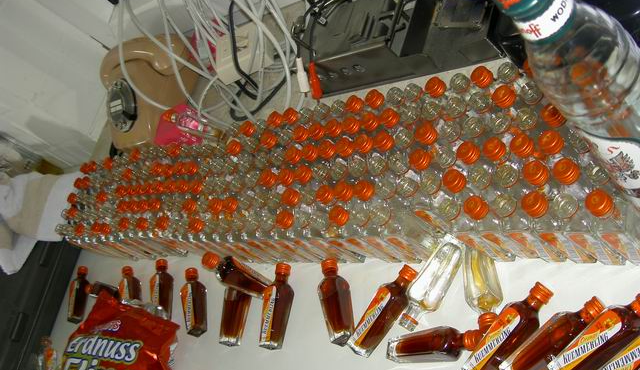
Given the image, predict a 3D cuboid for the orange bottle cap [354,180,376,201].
[{"bbox_3d":[0.042,0.005,0.676,0.018,0.011,0.018,-6,59,44],"label":"orange bottle cap"}]

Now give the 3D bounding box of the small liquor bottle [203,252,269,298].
[{"bbox_3d":[-0.093,0.107,0.848,0.025,0.098,0.025,-47,40,13],"label":"small liquor bottle"}]

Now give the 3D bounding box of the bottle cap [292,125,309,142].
[{"bbox_3d":[-0.019,-0.052,0.741,0.016,0.010,0.016,-26,50,36],"label":"bottle cap"}]

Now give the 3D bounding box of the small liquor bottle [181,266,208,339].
[{"bbox_3d":[-0.156,0.143,0.902,0.024,0.024,0.093,-37,41,21],"label":"small liquor bottle"}]

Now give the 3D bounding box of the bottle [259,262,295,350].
[{"bbox_3d":[-0.047,0.131,0.796,0.024,0.024,0.093,-19,50,37],"label":"bottle"}]

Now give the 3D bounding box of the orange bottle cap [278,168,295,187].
[{"bbox_3d":[-0.035,-0.008,0.757,0.018,0.010,0.018,-26,46,31],"label":"orange bottle cap"}]

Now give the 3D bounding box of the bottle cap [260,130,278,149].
[{"bbox_3d":[-0.054,-0.048,0.776,0.016,0.010,0.016,-26,50,36],"label":"bottle cap"}]

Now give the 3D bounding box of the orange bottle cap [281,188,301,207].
[{"bbox_3d":[-0.029,0.013,0.736,0.018,0.010,0.018,-6,58,43],"label":"orange bottle cap"}]

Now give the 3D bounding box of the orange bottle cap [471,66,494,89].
[{"bbox_3d":[0.154,-0.102,0.683,0.018,0.012,0.018,-6,59,44],"label":"orange bottle cap"}]

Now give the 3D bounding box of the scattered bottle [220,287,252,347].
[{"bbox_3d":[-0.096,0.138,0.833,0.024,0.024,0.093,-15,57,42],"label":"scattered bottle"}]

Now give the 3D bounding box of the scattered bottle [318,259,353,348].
[{"bbox_3d":[0.015,0.116,0.743,0.024,0.024,0.093,-33,43,26],"label":"scattered bottle"}]

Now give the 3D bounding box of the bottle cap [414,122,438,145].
[{"bbox_3d":[0.103,-0.050,0.697,0.018,0.012,0.018,-6,59,44],"label":"bottle cap"}]

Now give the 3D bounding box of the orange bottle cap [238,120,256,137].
[{"bbox_3d":[-0.085,-0.066,0.853,0.018,0.010,0.018,-26,46,31],"label":"orange bottle cap"}]

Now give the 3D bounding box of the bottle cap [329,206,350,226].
[{"bbox_3d":[0.020,0.031,0.725,0.018,0.012,0.018,-6,59,44],"label":"bottle cap"}]

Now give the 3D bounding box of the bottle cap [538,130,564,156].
[{"bbox_3d":[0.178,-0.033,0.555,0.018,0.010,0.018,-6,58,43],"label":"bottle cap"}]

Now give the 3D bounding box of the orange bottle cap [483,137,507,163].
[{"bbox_3d":[0.144,-0.029,0.594,0.018,0.011,0.018,-6,59,44],"label":"orange bottle cap"}]

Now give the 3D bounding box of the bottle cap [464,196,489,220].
[{"bbox_3d":[0.124,0.018,0.573,0.018,0.010,0.018,-6,58,43],"label":"bottle cap"}]

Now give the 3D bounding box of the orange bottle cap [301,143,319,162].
[{"bbox_3d":[-0.010,-0.033,0.750,0.018,0.010,0.018,-26,46,31],"label":"orange bottle cap"}]

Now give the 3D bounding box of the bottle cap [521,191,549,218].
[{"bbox_3d":[0.153,0.014,0.513,0.016,0.010,0.016,-5,64,46],"label":"bottle cap"}]

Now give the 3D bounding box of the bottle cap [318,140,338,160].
[{"bbox_3d":[0.008,-0.036,0.742,0.018,0.011,0.018,-27,46,31],"label":"bottle cap"}]

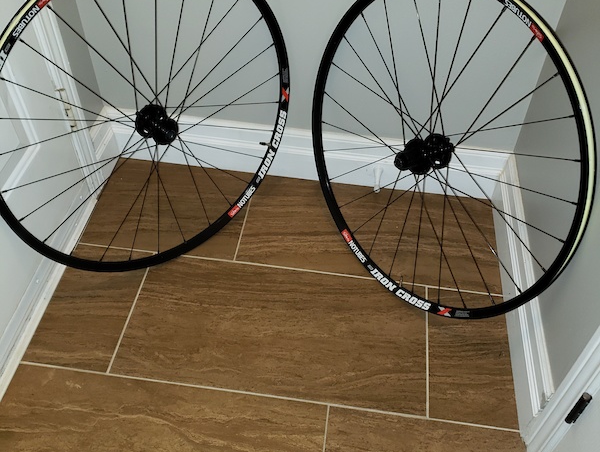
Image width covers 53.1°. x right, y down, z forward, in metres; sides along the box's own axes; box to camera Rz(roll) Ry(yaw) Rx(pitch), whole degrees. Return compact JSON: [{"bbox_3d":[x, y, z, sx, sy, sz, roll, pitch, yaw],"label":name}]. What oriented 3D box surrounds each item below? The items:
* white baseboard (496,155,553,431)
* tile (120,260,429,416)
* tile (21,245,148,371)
[{"bbox_3d":[0.449,0.104,1.242,0.016,0.142,0.606,7,48,4],"label":"white baseboard"},{"bbox_3d":[-0.044,0.210,1.229,0.603,0.010,0.299,7,48,4],"label":"tile"},{"bbox_3d":[-0.433,0.164,1.254,0.177,0.010,0.299,7,48,4],"label":"tile"}]

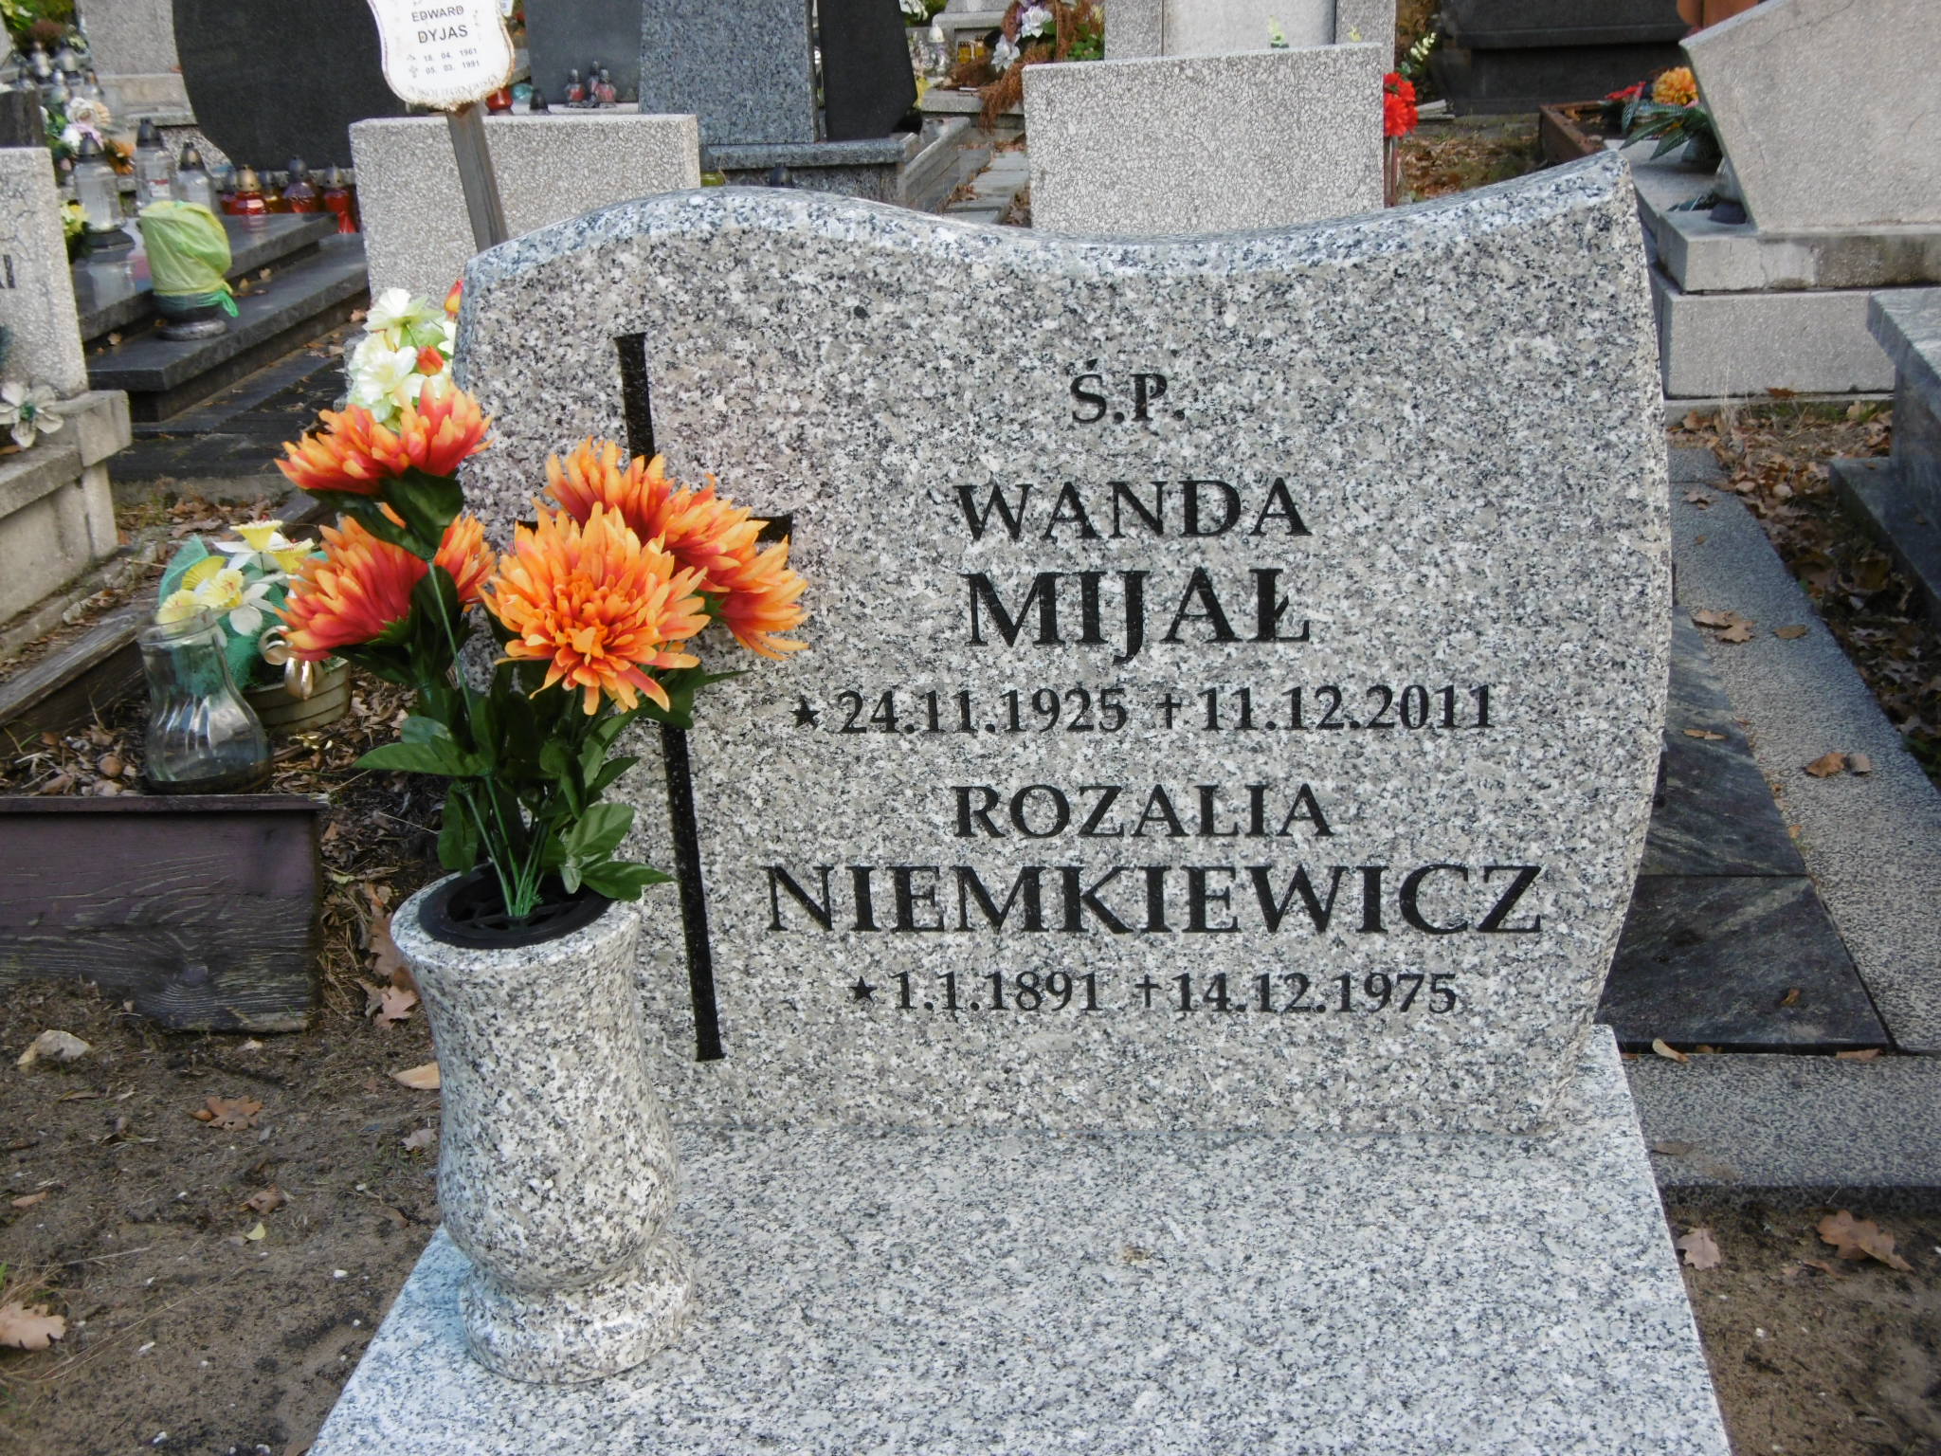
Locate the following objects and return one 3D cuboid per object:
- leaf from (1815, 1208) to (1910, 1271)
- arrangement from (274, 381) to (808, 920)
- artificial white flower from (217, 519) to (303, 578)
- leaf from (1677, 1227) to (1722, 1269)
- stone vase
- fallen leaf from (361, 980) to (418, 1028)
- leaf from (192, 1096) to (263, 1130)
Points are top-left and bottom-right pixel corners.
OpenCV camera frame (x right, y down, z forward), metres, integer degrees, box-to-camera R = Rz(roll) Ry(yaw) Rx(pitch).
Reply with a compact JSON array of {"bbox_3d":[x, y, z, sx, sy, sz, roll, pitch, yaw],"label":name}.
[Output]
[{"bbox_3d":[0.721,0.413,1.946,0.070,0.025,0.075,-1,21,7],"label":"leaf"},{"bbox_3d":[-0.244,-0.027,1.375,0.290,0.310,0.230,-1,21,7],"label":"arrangement"},{"bbox_3d":[-0.701,-0.177,2.380,0.086,0.042,0.075,-1,21,7],"label":"artificial white flower"},{"bbox_3d":[0.592,0.422,1.962,0.034,0.012,0.062,-1,21,7],"label":"leaf"},{"bbox_3d":[-0.261,0.243,1.493,0.147,0.285,0.147,-3,21,1],"label":"stone vase"},{"bbox_3d":[-0.584,0.277,2.425,0.050,0.025,0.075,-1,21,7],"label":"fallen leaf"},{"bbox_3d":[-0.692,0.358,2.245,0.060,0.015,0.055,-1,21,7],"label":"leaf"}]

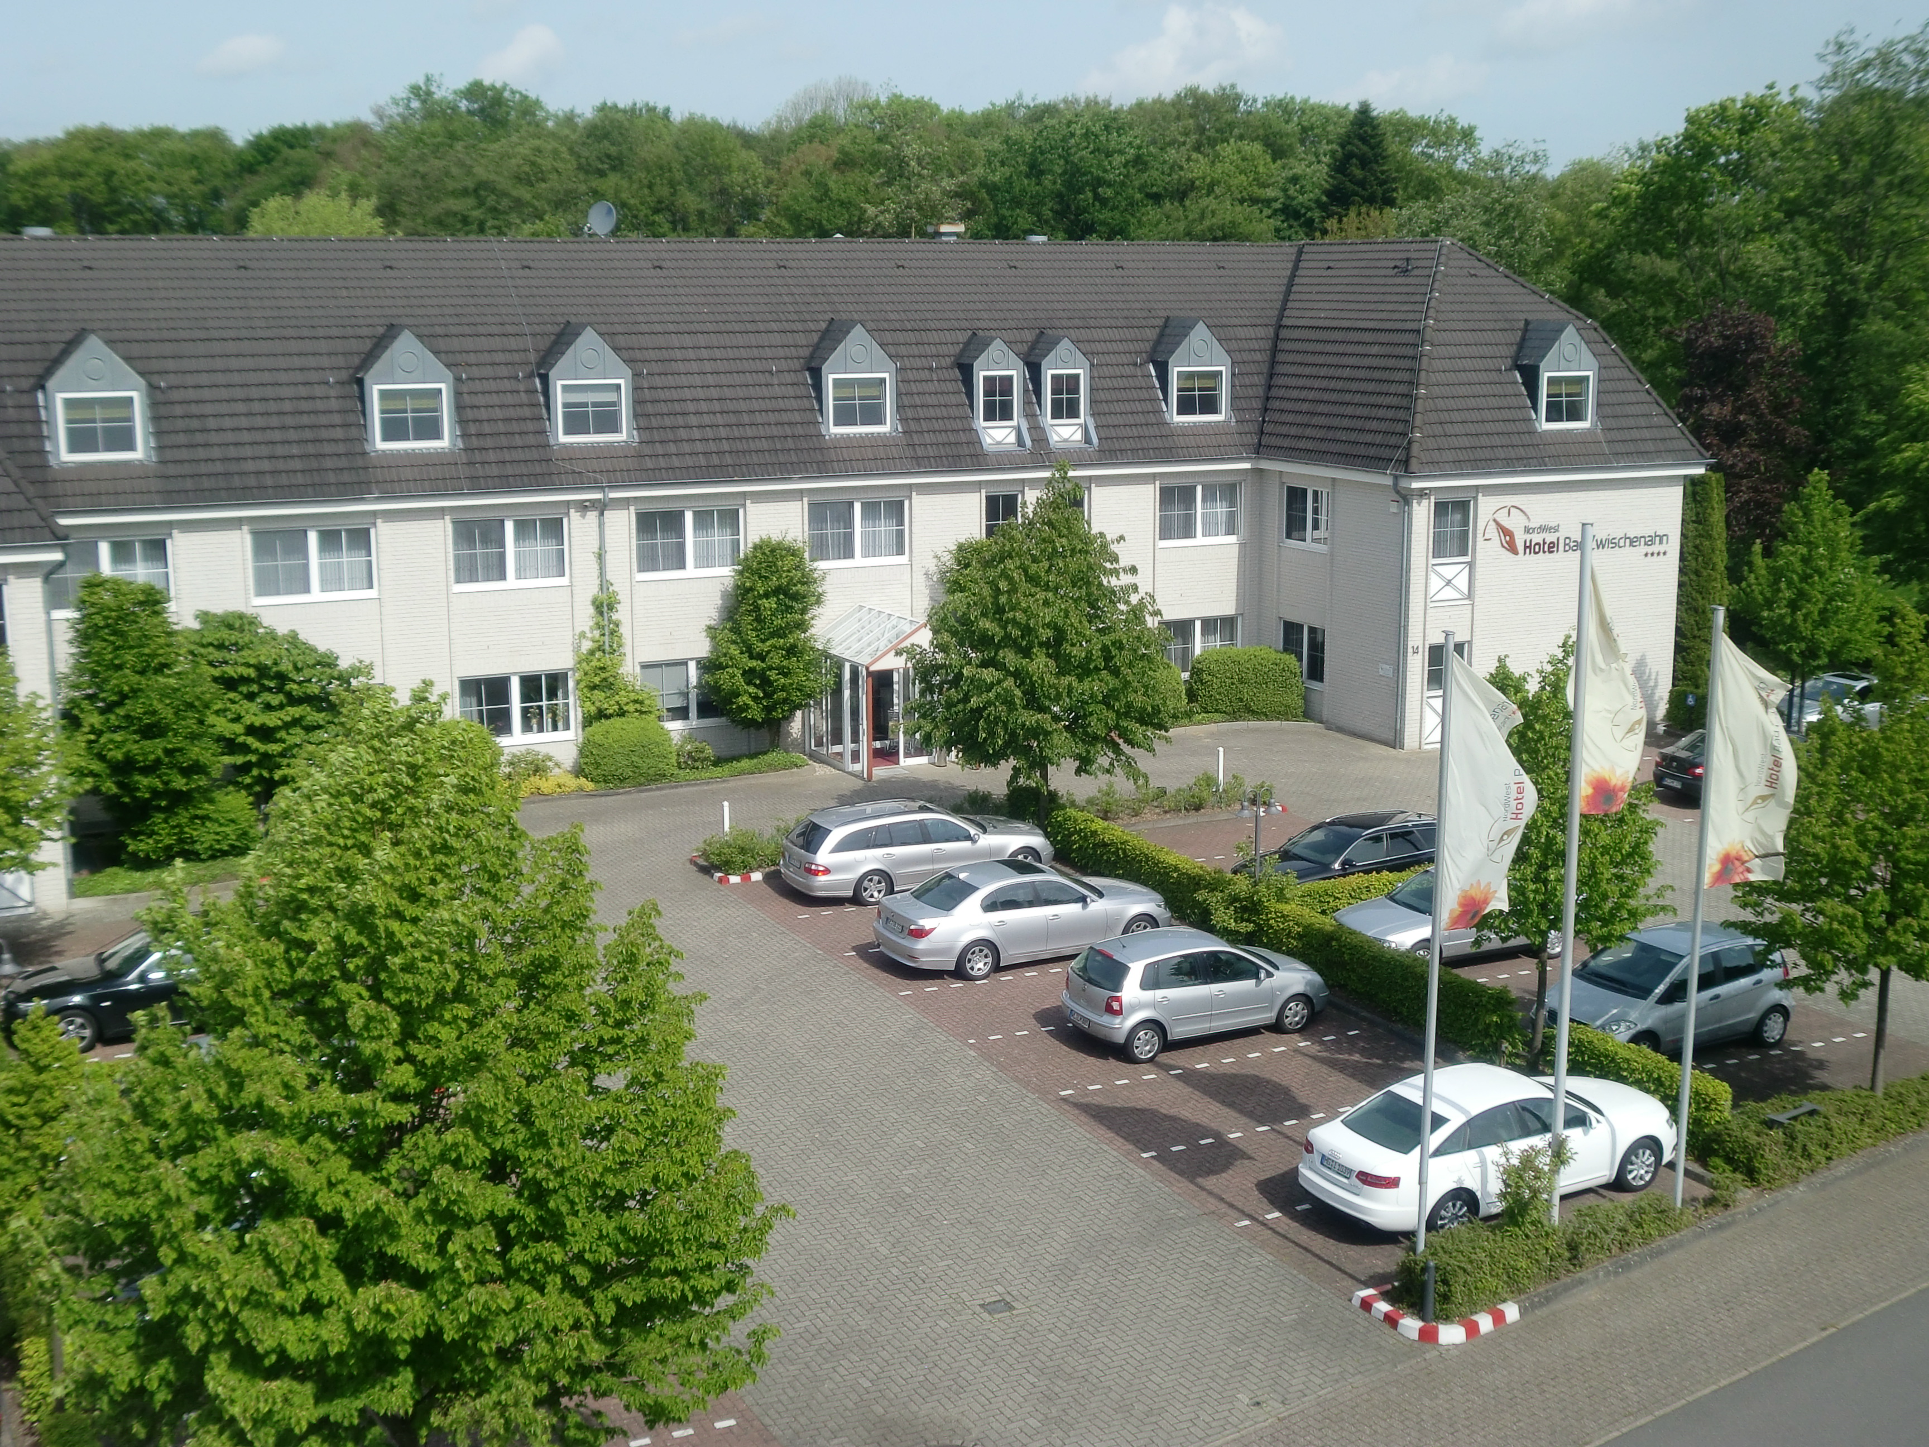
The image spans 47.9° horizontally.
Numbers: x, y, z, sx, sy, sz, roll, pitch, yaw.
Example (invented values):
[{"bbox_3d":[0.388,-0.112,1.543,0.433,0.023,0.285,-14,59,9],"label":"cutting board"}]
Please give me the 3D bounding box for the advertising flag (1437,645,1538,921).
[{"bbox_3d":[5.313,0.658,21.977,1.000,2.800,0.360,-3,12,-13],"label":"advertising flag"}]

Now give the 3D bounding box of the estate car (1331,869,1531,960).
[{"bbox_3d":[7.872,2.972,34.252,4.450,1.460,1.740,-6,13,-26],"label":"estate car"}]

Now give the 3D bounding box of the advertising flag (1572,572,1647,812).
[{"bbox_3d":[6.901,-0.353,23.278,0.870,2.711,0.360,-4,12,-20],"label":"advertising flag"}]

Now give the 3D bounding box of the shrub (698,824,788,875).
[{"bbox_3d":[-3.885,2.145,39.442,1.550,0.680,1.350,-6,13,-27],"label":"shrub"}]

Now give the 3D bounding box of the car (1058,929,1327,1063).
[{"bbox_3d":[3.296,3.646,30.677,3.897,1.465,1.650,-6,13,-26],"label":"car"}]

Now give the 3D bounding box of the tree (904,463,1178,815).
[{"bbox_3d":[1.304,-1.224,40.299,5.100,6.953,5.100,0,12,0],"label":"tree"}]

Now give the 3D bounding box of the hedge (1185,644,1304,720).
[{"bbox_3d":[6.554,-0.888,51.331,2.200,1.420,1.600,-6,13,-27],"label":"hedge"}]

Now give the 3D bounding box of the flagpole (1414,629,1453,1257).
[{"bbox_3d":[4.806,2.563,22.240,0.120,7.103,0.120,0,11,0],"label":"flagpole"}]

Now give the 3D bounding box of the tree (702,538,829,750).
[{"bbox_3d":[-3.993,-1.413,45.432,2.400,4.849,2.100,-6,13,-25],"label":"tree"}]

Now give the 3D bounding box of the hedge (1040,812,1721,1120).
[{"bbox_3d":[5.379,3.412,33.223,0.880,0.820,15.650,-6,13,-26],"label":"hedge"}]

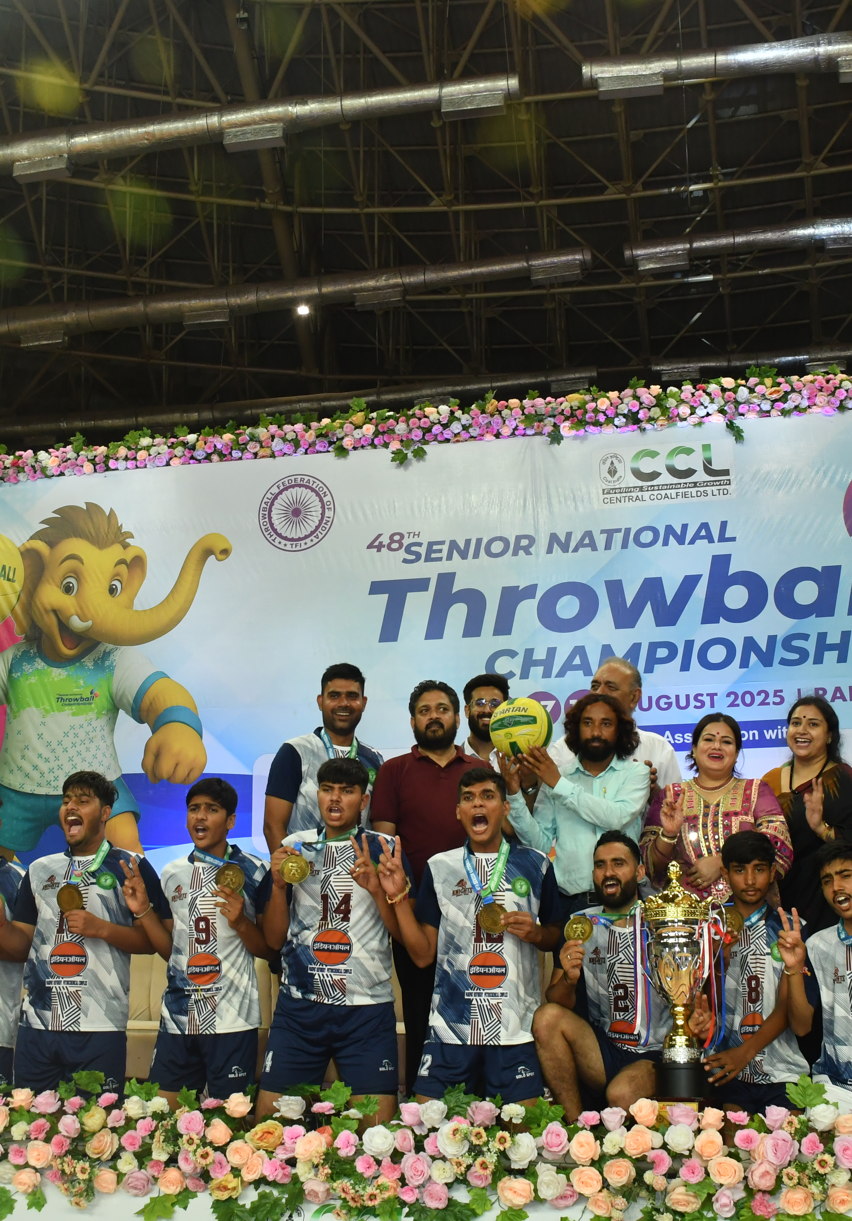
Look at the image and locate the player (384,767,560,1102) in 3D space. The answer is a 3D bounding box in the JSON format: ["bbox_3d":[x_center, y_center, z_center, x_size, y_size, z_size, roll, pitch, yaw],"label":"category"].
[{"bbox_3d":[0.166,1.136,4.360,0.570,1.240,0.500,-3,-12,11],"label":"player"}]

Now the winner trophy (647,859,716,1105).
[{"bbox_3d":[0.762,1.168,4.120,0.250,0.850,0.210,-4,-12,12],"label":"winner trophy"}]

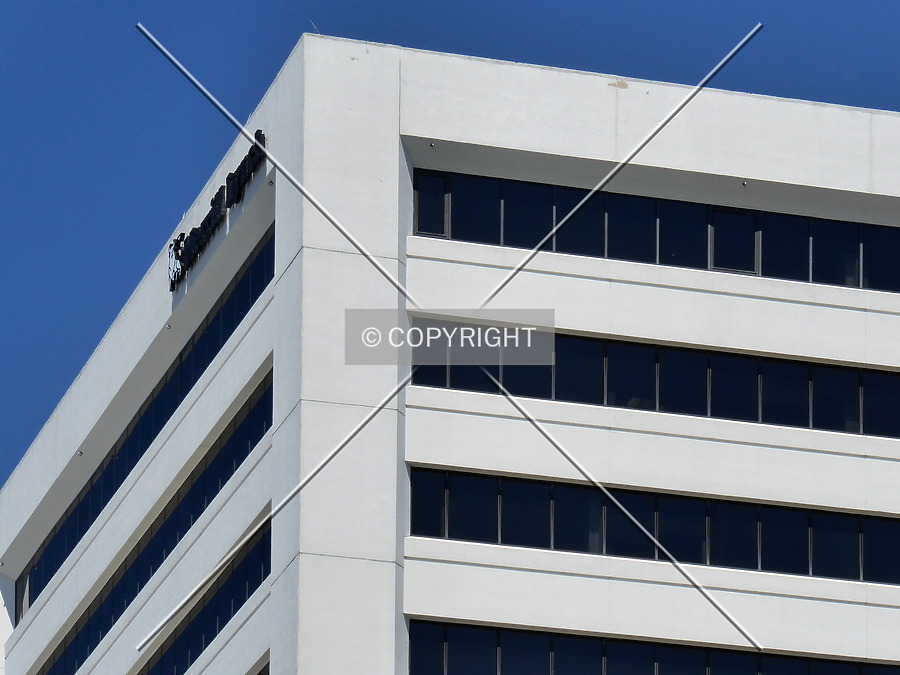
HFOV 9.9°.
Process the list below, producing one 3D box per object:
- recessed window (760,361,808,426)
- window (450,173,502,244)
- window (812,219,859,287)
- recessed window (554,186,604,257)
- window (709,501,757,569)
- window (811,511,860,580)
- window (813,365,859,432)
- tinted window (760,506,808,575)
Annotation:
[{"bbox_3d":[8.872,1.485,137.936,1.285,1.676,0.120,6,-21,-15],"label":"recessed window"},{"bbox_3d":[0.658,-3.265,133.721,1.343,1.842,0.120,7,-22,-16],"label":"window"},{"bbox_3d":[10.365,-2.286,139.817,1.241,1.770,0.120,6,-21,-15],"label":"window"},{"bbox_3d":[3.199,-2.865,128.391,1.253,1.660,0.120,6,-21,-15],"label":"recessed window"},{"bbox_3d":[7.393,5.156,136.097,1.271,1.704,0.120,6,-21,-15],"label":"window"},{"bbox_3d":[10.145,5.474,136.850,1.326,1.764,0.120,6,-21,-15],"label":"window"},{"bbox_3d":[10.000,1.635,134.884,1.232,1.750,0.120,7,-22,-16],"label":"window"},{"bbox_3d":[8.778,5.327,136.472,1.271,1.709,0.120,6,-21,-15],"label":"tinted window"}]

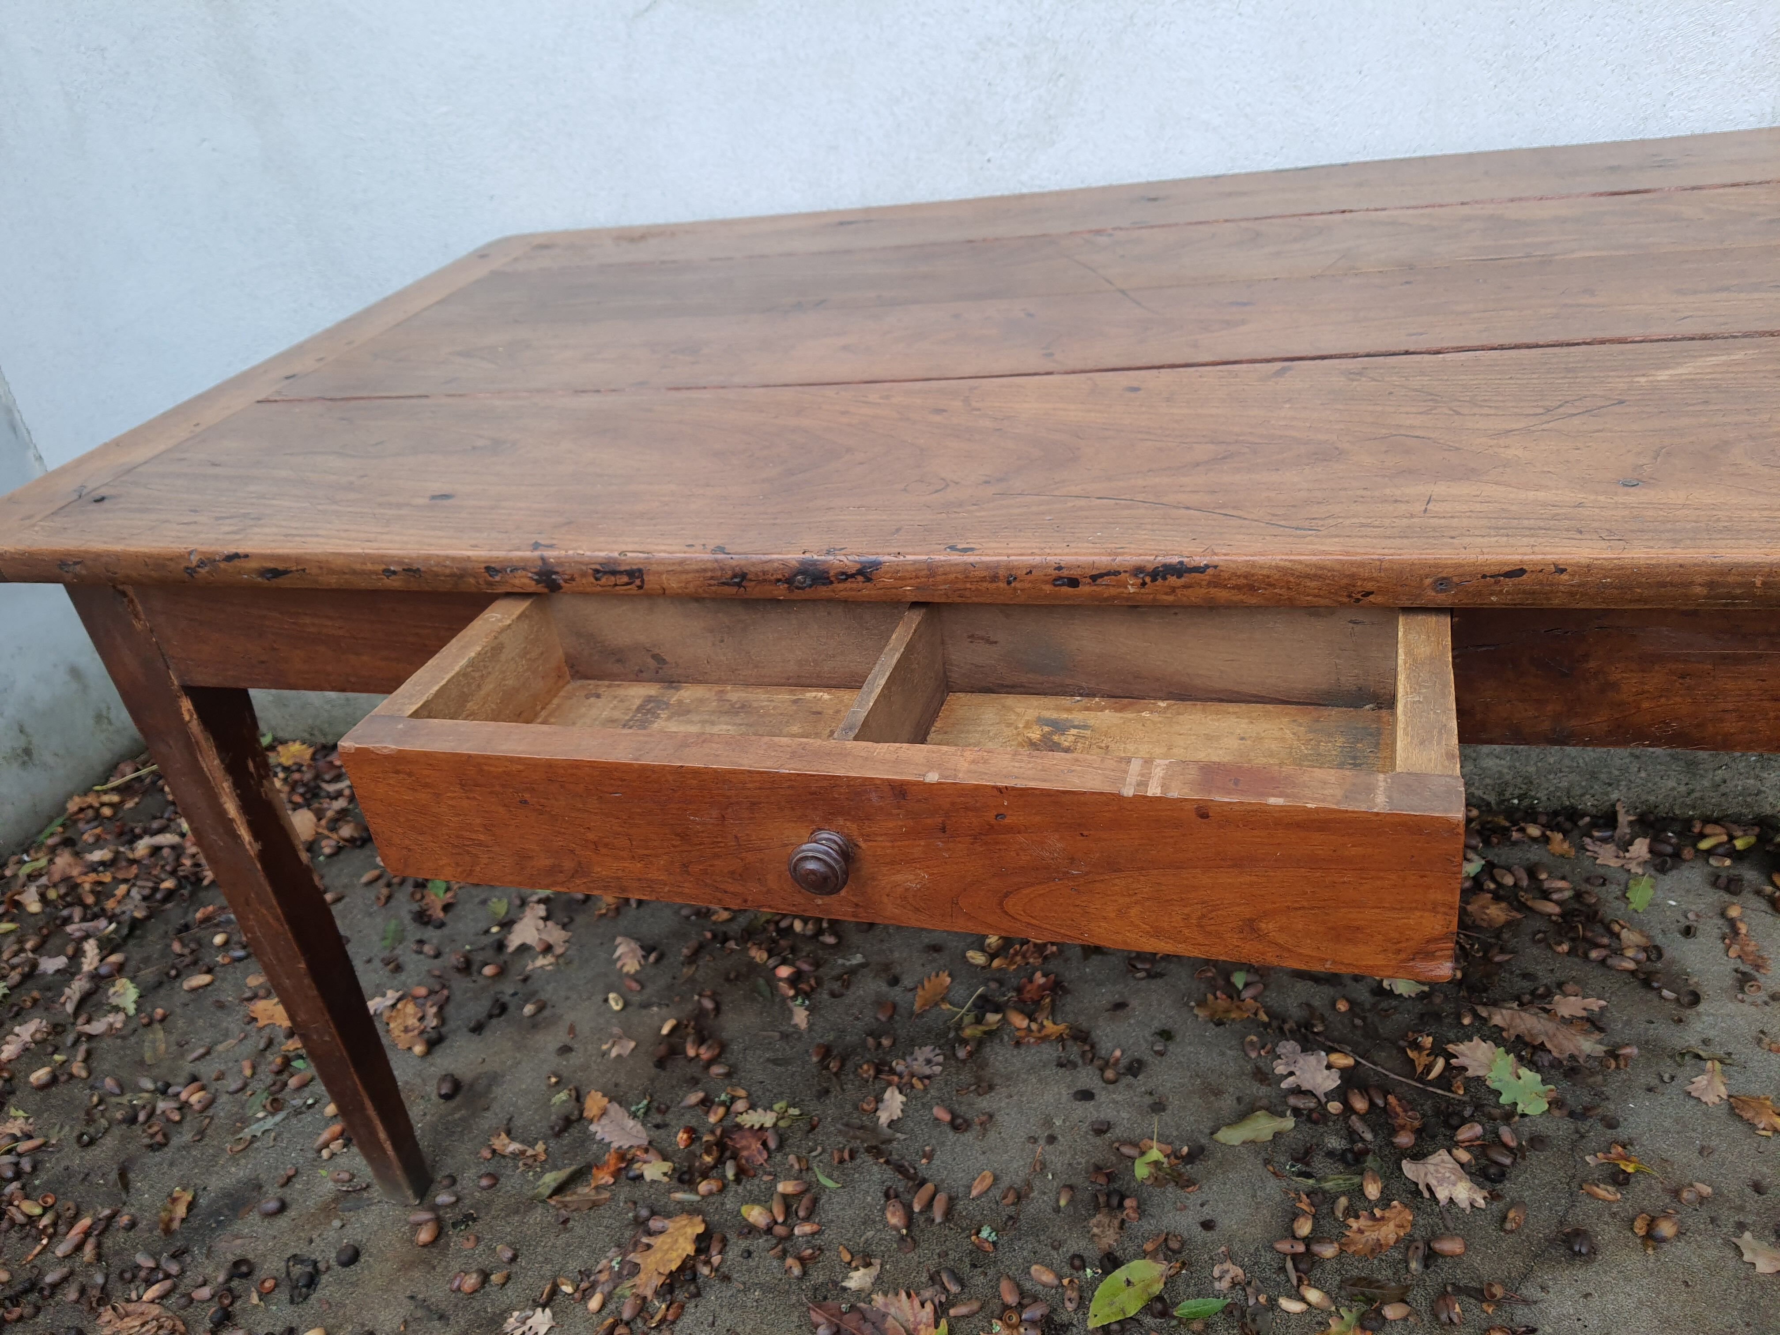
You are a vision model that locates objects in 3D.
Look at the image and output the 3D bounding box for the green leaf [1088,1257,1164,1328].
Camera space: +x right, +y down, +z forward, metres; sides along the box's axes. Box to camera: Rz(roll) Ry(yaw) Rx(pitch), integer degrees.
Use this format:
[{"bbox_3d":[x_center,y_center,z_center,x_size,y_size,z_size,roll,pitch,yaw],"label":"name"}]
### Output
[{"bbox_3d":[0.195,0.522,1.112,0.085,0.014,0.042,-25,34,-24],"label":"green leaf"}]

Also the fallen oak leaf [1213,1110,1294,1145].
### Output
[{"bbox_3d":[0.341,0.432,1.250,0.078,0.014,0.031,-16,31,-11],"label":"fallen oak leaf"}]

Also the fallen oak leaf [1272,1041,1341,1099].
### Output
[{"bbox_3d":[0.406,0.391,1.302,0.068,0.013,0.060,10,36,30],"label":"fallen oak leaf"}]

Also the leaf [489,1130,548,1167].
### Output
[{"bbox_3d":[-0.376,0.486,1.359,0.078,0.018,0.028,11,36,31],"label":"leaf"}]

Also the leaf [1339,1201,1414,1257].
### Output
[{"bbox_3d":[0.411,0.475,1.127,0.071,0.014,0.039,-18,32,-14],"label":"leaf"}]

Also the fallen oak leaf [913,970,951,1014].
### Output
[{"bbox_3d":[0.045,0.349,1.443,0.032,0.014,0.066,9,36,29],"label":"fallen oak leaf"}]

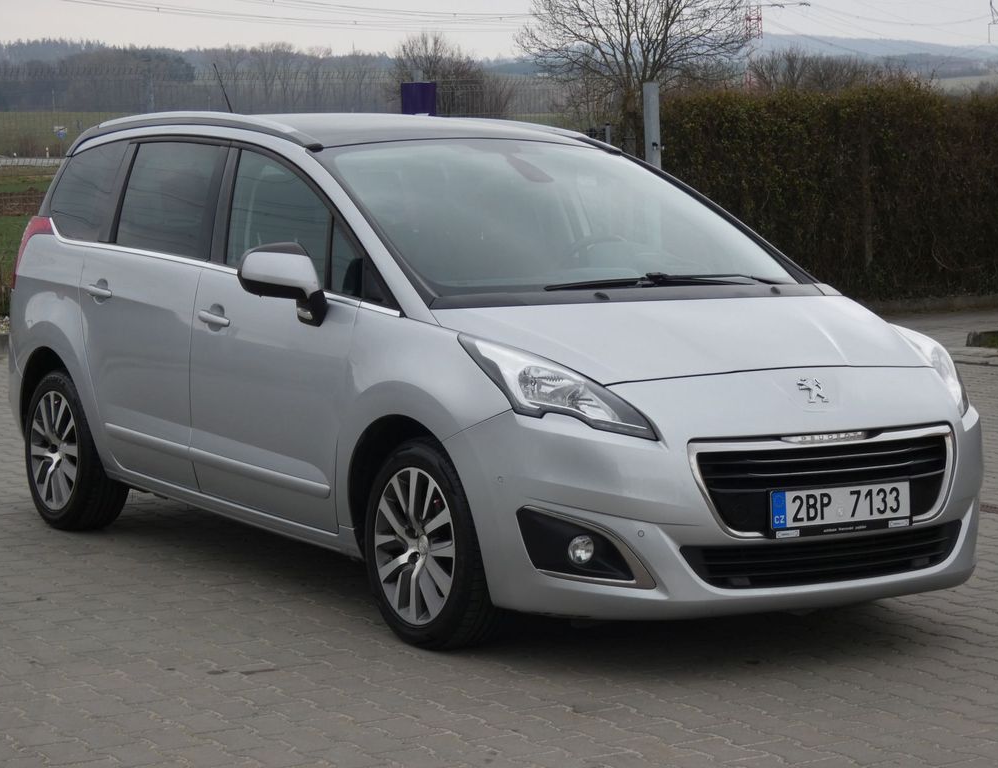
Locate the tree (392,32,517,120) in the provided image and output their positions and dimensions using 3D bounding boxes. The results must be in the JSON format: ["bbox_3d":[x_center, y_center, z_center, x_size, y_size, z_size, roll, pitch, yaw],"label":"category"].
[{"bbox_3d":[-2.236,-13.909,110.000,5.800,5.300,5.500,0,5,0],"label":"tree"}]

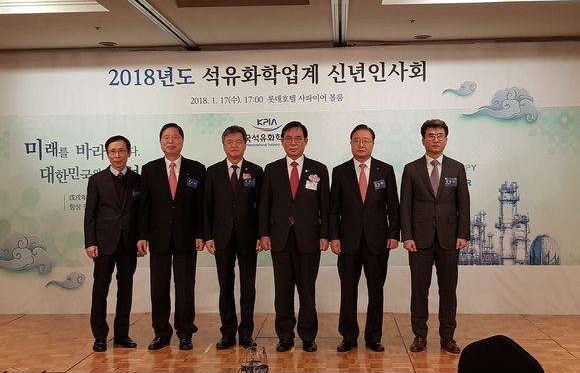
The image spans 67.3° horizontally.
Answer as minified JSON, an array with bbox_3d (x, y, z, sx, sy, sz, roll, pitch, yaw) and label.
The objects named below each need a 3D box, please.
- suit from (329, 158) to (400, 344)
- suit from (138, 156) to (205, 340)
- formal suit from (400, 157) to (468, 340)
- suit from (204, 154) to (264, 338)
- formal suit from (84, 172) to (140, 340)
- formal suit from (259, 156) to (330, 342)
[{"bbox_3d":[0.584,0.486,3.393,0.521,1.427,0.290,0,3,7],"label":"suit"},{"bbox_3d":[-0.933,0.477,3.452,0.526,1.432,0.290,-1,3,-12],"label":"suit"},{"bbox_3d":[1.120,0.462,3.361,0.531,1.406,0.290,0,3,14],"label":"formal suit"},{"bbox_3d":[-0.442,0.487,3.473,0.466,1.433,0.290,-1,3,-6],"label":"suit"},{"bbox_3d":[-1.382,0.523,3.474,0.488,1.378,0.290,-2,3,-27],"label":"formal suit"},{"bbox_3d":[0.039,0.479,3.410,0.523,1.438,0.290,-1,3,0],"label":"formal suit"}]

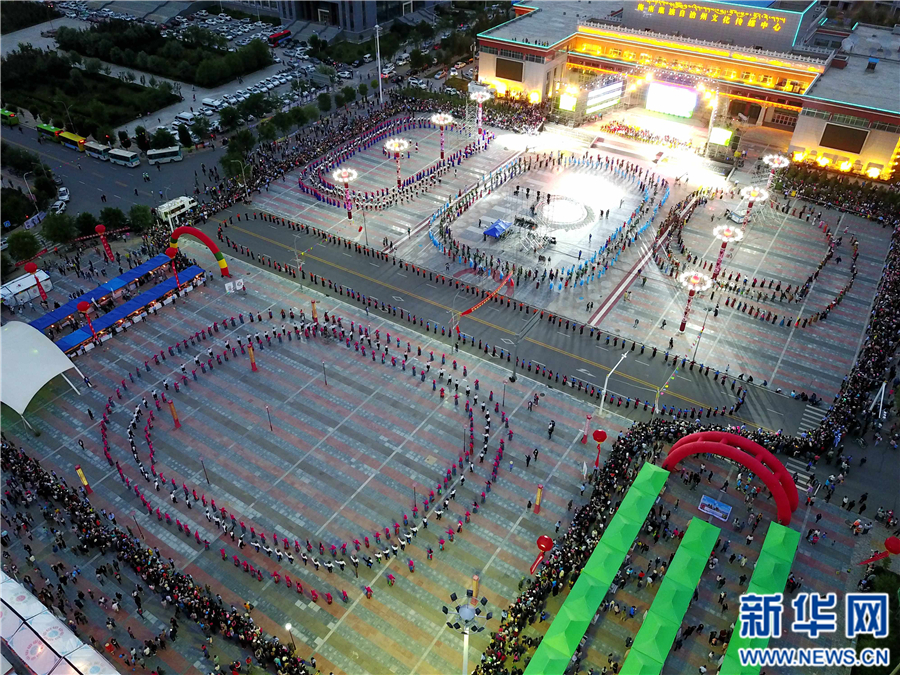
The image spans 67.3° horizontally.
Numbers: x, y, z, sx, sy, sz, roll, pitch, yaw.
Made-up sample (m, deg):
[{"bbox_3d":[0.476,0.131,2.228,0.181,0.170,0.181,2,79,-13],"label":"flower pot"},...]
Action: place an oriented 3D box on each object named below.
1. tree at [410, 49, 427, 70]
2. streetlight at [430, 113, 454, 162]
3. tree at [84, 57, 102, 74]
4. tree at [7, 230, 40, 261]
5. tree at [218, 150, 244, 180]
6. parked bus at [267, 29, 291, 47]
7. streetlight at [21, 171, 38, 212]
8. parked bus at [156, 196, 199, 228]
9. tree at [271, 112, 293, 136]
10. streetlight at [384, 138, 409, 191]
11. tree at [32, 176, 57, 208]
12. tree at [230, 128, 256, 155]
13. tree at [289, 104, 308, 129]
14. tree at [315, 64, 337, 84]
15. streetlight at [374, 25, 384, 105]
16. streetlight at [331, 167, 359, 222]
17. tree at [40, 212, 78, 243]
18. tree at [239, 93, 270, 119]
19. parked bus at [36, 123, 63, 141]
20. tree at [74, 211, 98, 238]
[{"bbox_3d":[-9.417,-83.307,202.682,4.900,6.300,4.900,0,38,0],"label":"tree"},{"bbox_3d":[-1.661,-43.320,147.653,4.350,9.500,4.350,23,44,25],"label":"streetlight"},{"bbox_3d":[-107.192,-81.787,203.342,4.900,5.200,4.900,22,43,26],"label":"tree"},{"bbox_3d":[-71.885,-15.098,114.267,4.807,6.105,4.807,22,43,25],"label":"tree"},{"bbox_3d":[-45.625,-35.835,141.691,5.200,6.500,5.200,22,43,26],"label":"tree"},{"bbox_3d":[-57.658,-101.944,230.202,2.450,3.200,9.800,15,40,19],"label":"parked bus"},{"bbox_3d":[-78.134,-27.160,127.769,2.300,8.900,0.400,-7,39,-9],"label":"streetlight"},{"bbox_3d":[-52.265,-24.857,129.583,2.213,2.917,7.011,23,43,26],"label":"parked bus"},{"bbox_3d":[-39.576,-50.377,159.255,4.600,5.800,4.600,0,39,0],"label":"tree"},{"bbox_3d":[-10.445,-34.984,137.253,4.350,9.500,4.350,0,39,0],"label":"streetlight"},{"bbox_3d":[-77.863,-28.105,130.385,3.636,6.681,3.636,22,43,25],"label":"tree"},{"bbox_3d":[-45.519,-42.688,149.363,5.473,6.772,5.473,22,43,25],"label":"tree"},{"bbox_3d":[-36.460,-53.480,163.836,4.802,5.540,4.802,0,38,0],"label":"tree"},{"bbox_3d":[-34.656,-73.772,189.313,6.037,5.744,6.037,22,44,26],"label":"tree"},{"bbox_3d":[-17.893,-69.578,173.557,2.400,19.776,2.400,0,38,0],"label":"streetlight"},{"bbox_3d":[-19.072,-26.286,126.404,4.350,9.500,4.350,0,39,0],"label":"streetlight"},{"bbox_3d":[-69.565,-19.368,120.806,5.868,6.110,5.868,22,44,26],"label":"tree"},{"bbox_3d":[-47.938,-56.704,166.998,7.133,7.124,7.133,0,38,0],"label":"tree"},{"bbox_3d":[-96.157,-49.298,163.002,8.600,2.850,2.250,20,42,25],"label":"parked bus"},{"bbox_3d":[-66.061,-20.492,123.004,4.100,5.500,4.100,22,43,26],"label":"tree"}]

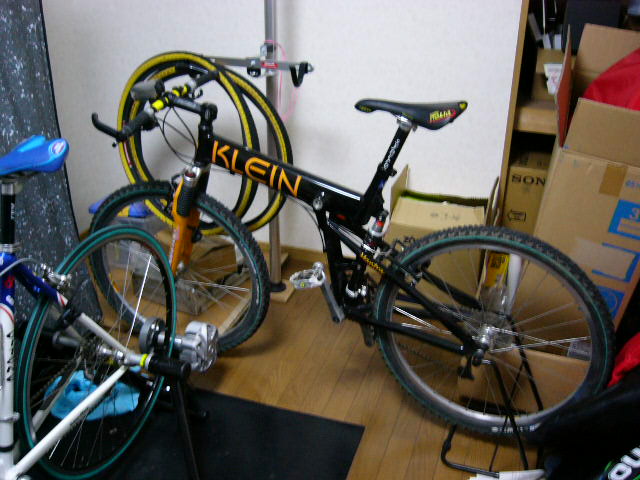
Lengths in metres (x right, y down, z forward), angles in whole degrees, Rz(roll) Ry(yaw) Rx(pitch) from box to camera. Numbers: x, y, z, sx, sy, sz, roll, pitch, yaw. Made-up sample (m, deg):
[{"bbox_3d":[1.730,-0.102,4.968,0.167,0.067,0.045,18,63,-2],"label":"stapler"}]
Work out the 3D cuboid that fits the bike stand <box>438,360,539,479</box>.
[{"bbox_3d":[0.525,0.438,1.845,0.280,0.352,0.320,10,26,21],"label":"bike stand"}]

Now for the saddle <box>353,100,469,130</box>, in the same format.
[{"bbox_3d":[0.226,-0.330,1.643,0.285,0.078,0.140,10,26,21],"label":"saddle"}]

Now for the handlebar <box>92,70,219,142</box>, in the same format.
[{"bbox_3d":[-0.461,-0.431,1.924,0.165,0.115,0.600,7,29,15],"label":"handlebar"}]

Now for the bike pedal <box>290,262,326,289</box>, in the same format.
[{"bbox_3d":[-0.030,0.101,1.796,0.088,0.035,0.095,-5,20,27],"label":"bike pedal"}]

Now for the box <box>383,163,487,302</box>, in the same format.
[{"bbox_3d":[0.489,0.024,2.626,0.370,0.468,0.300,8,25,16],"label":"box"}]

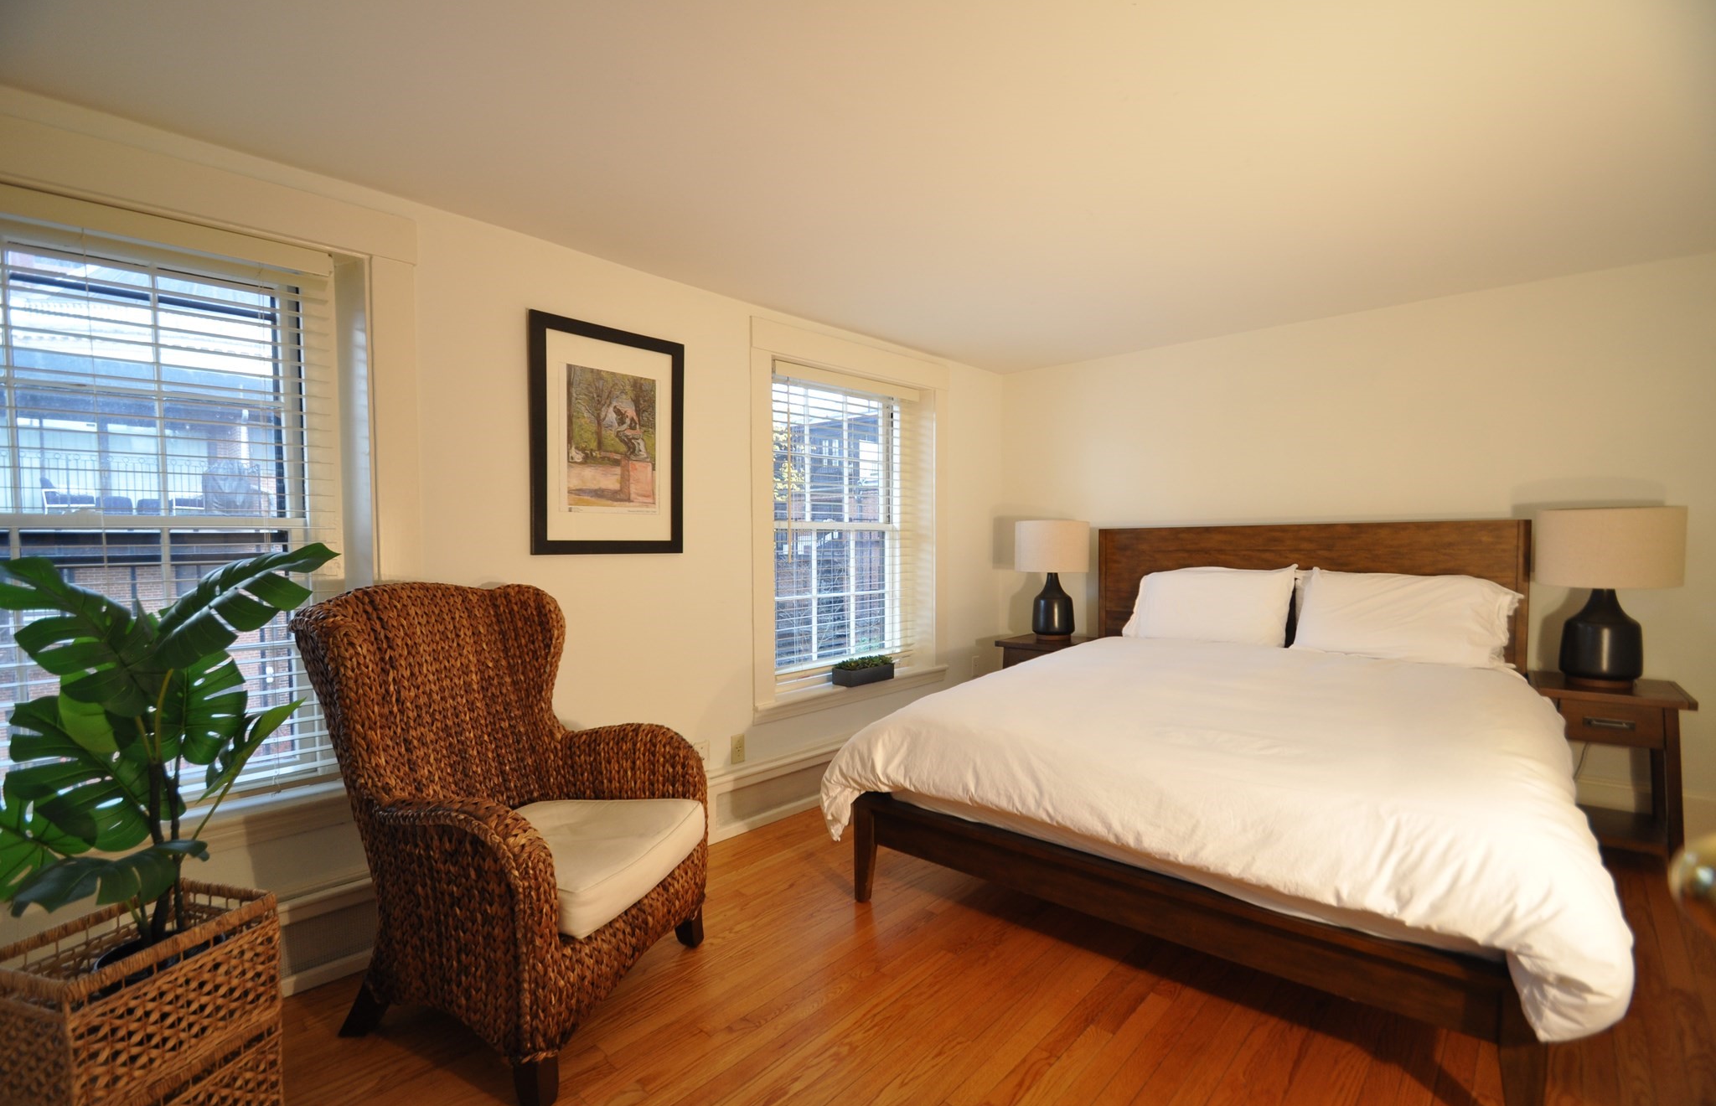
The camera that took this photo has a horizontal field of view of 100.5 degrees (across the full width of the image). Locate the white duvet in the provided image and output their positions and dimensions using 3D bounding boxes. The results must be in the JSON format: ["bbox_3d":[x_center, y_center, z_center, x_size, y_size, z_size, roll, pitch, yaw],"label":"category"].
[{"bbox_3d":[1.191,0.639,2.556,1.970,0.460,1.820,0,1,40],"label":"white duvet"}]

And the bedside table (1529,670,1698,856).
[{"bbox_3d":[2.651,0.790,2.553,0.400,0.650,0.450,0,1,40],"label":"bedside table"}]

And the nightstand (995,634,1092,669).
[{"bbox_3d":[1.041,0.785,3.851,0.400,0.650,0.450,0,1,40],"label":"nightstand"}]

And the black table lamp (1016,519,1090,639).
[{"bbox_3d":[1.031,0.149,3.782,0.370,0.630,0.370,0,1,40],"label":"black table lamp"}]

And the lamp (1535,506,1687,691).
[{"bbox_3d":[2.637,0.154,2.526,0.370,0.630,0.370,0,1,40],"label":"lamp"}]

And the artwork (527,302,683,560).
[{"bbox_3d":[-0.869,-0.397,2.542,0.030,0.800,0.580,0,1,43],"label":"artwork"}]

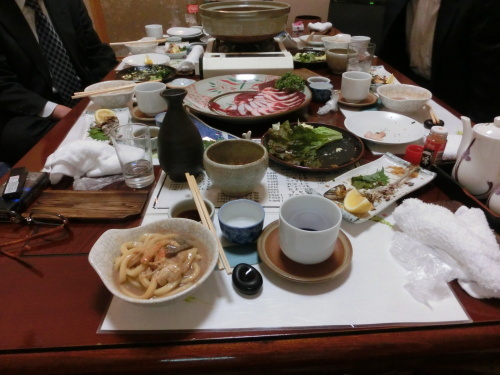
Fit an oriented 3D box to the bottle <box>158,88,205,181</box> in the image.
[{"bbox_3d":[-0.128,-0.092,0.638,0.085,0.168,0.085,0,34,0],"label":"bottle"}]

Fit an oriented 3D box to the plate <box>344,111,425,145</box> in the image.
[{"bbox_3d":[0.312,-0.134,0.812,0.178,0.023,0.178,0,33,0],"label":"plate"}]

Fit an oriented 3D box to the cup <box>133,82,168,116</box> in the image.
[{"bbox_3d":[-0.256,-0.229,0.916,0.082,0.070,0.082,0,34,0],"label":"cup"}]

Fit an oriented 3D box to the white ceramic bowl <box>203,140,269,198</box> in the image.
[{"bbox_3d":[-0.024,-0.031,0.629,0.112,0.076,0.112,0,34,0],"label":"white ceramic bowl"}]

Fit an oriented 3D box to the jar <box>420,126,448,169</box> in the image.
[{"bbox_3d":[0.365,-0.080,0.681,0.041,0.075,0.041,0,33,0],"label":"jar"}]

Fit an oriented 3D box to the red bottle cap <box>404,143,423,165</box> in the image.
[{"bbox_3d":[0.299,-0.059,0.632,0.031,0.024,0.031,0,34,0],"label":"red bottle cap"}]

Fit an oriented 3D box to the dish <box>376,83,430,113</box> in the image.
[{"bbox_3d":[0.419,-0.240,0.953,0.139,0.048,0.139,0,33,0],"label":"dish"}]

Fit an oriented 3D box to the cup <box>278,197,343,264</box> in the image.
[{"bbox_3d":[0.077,0.058,0.455,0.078,0.064,0.078,0,33,0],"label":"cup"}]

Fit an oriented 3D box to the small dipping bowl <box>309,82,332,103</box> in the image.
[{"bbox_3d":[0.206,-0.278,1.020,0.069,0.044,0.069,0,34,0],"label":"small dipping bowl"}]

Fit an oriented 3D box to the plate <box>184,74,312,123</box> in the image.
[{"bbox_3d":[-0.003,-0.238,0.958,0.344,0.049,0.344,0,34,0],"label":"plate"}]

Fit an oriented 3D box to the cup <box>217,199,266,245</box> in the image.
[{"bbox_3d":[-0.011,0.055,0.501,0.067,0.044,0.067,0,33,0],"label":"cup"}]

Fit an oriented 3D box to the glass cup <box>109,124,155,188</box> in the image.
[{"bbox_3d":[-0.210,-0.055,0.641,0.069,0.105,0.069,0,34,0],"label":"glass cup"}]

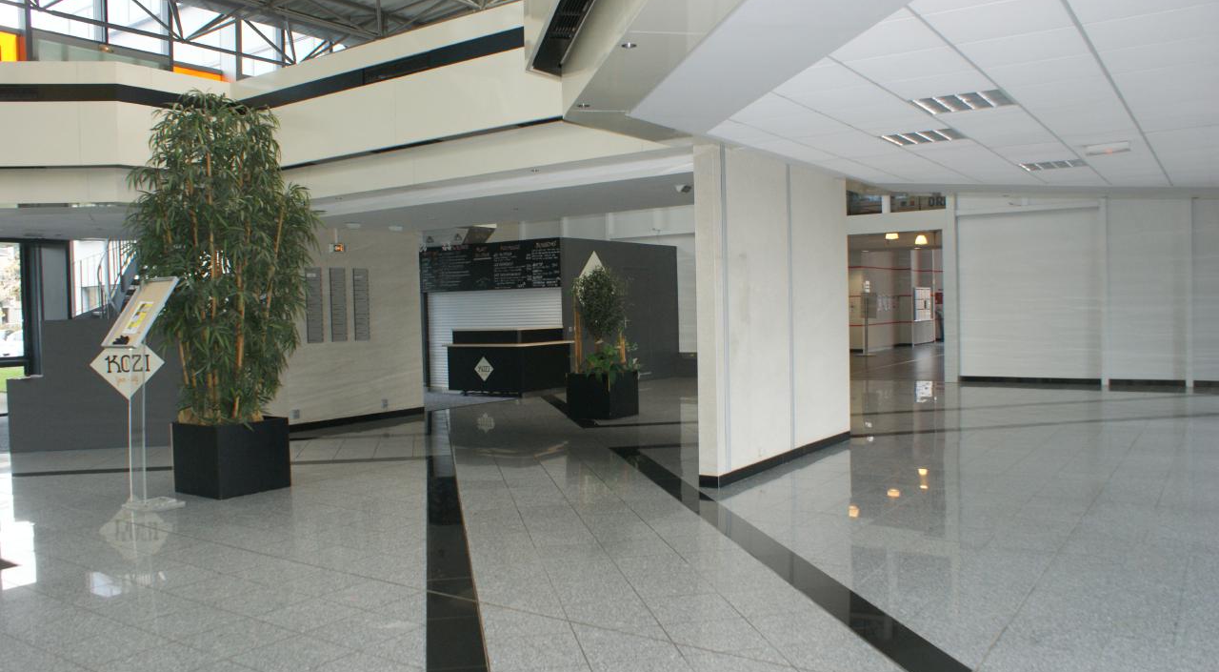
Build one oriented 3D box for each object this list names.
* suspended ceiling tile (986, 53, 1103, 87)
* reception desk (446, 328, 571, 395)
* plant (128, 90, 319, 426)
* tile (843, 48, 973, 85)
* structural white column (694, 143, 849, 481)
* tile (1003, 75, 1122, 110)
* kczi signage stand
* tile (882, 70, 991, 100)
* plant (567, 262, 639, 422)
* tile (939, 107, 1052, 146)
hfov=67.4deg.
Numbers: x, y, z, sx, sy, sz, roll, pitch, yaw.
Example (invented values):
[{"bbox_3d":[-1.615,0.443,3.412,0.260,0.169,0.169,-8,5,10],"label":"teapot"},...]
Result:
[{"bbox_3d":[2.547,-1.557,5.339,0.606,0.025,0.600,0,2,34],"label":"suspended ceiling tile"},{"bbox_3d":[-1.823,0.445,16.077,1.676,1.100,1.300,0,2,34],"label":"reception desk"},{"bbox_3d":[-3.200,-0.599,7.621,1.300,2.847,1.300,0,2,34],"label":"plant"},{"bbox_3d":[1.702,-1.533,5.173,0.601,0.025,0.590,0,2,34],"label":"tile"},{"bbox_3d":[1.630,-0.225,8.574,0.182,2.770,2.992,0,2,34],"label":"structural white column"},{"bbox_3d":[2.886,-1.580,5.834,0.606,0.025,0.600,0,2,34],"label":"tile"},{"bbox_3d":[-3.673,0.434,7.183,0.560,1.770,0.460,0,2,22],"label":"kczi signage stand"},{"bbox_3d":[2.038,-1.556,5.664,0.601,0.025,0.600,0,2,34],"label":"tile"},{"bbox_3d":[-0.099,0.069,12.246,0.700,2.023,0.700,0,2,34],"label":"plant"},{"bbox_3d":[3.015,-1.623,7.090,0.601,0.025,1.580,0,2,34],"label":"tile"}]

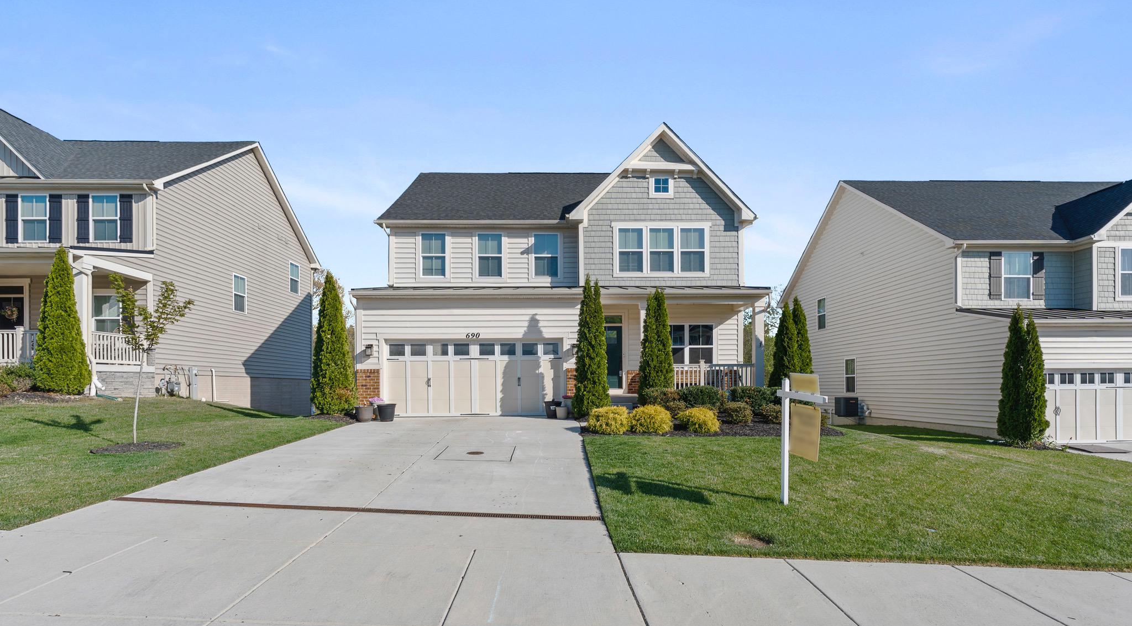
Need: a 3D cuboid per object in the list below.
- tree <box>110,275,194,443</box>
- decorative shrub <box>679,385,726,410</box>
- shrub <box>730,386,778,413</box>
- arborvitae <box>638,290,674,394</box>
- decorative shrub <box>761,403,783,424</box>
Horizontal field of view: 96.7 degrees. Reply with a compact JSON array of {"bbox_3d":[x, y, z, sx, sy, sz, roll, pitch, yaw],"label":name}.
[{"bbox_3d":[-7.734,0.860,9.400,1.450,3.120,1.350,0,-2,0],"label":"tree"},{"bbox_3d":[3.506,2.221,12.950,1.200,0.740,1.100,0,-2,0],"label":"decorative shrub"},{"bbox_3d":[4.838,2.239,12.950,1.220,0.730,1.100,0,-2,0],"label":"shrub"},{"bbox_3d":[2.313,0.930,12.900,0.950,3.150,0.950,0,-4,-1],"label":"arborvitae"},{"bbox_3d":[5.030,2.446,12.200,0.620,0.500,0.600,0,-4,-1],"label":"decorative shrub"}]

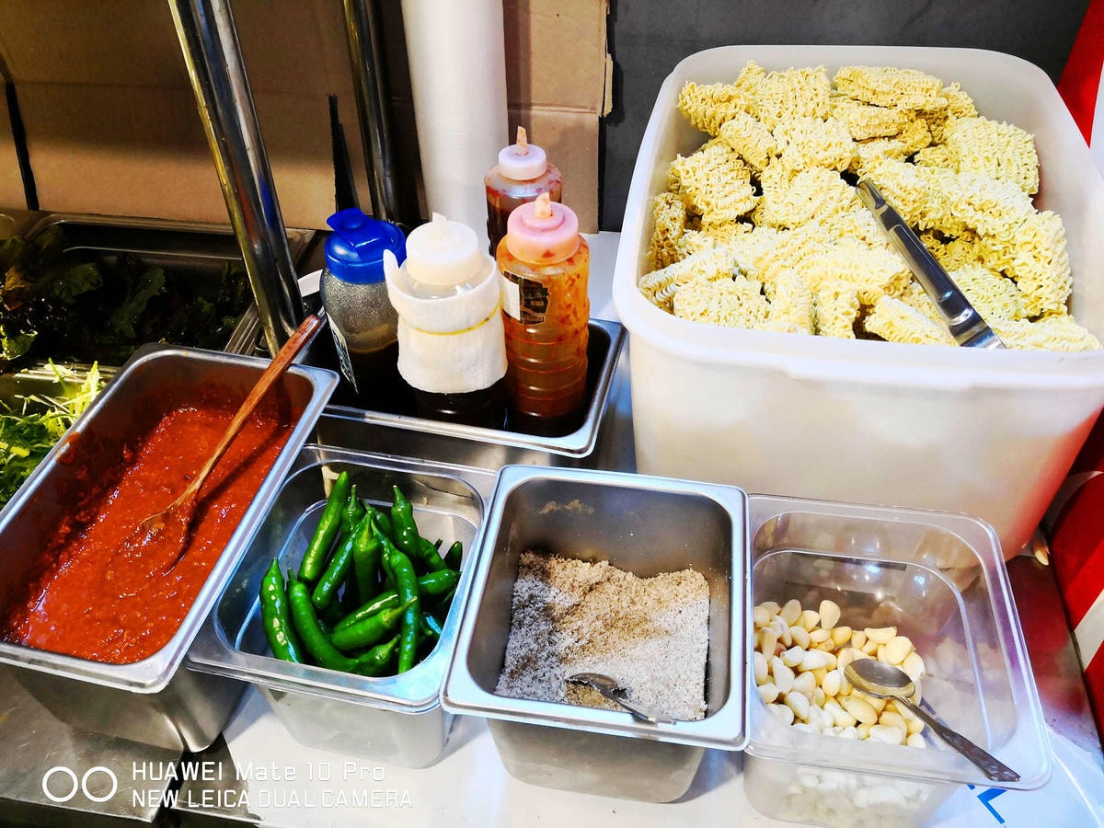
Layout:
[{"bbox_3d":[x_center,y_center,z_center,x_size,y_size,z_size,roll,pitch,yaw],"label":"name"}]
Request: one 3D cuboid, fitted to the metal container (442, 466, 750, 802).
[{"bbox_3d":[0.033,0.154,0.567,0.162,0.149,0.176,6,44,5],"label":"metal container"}]

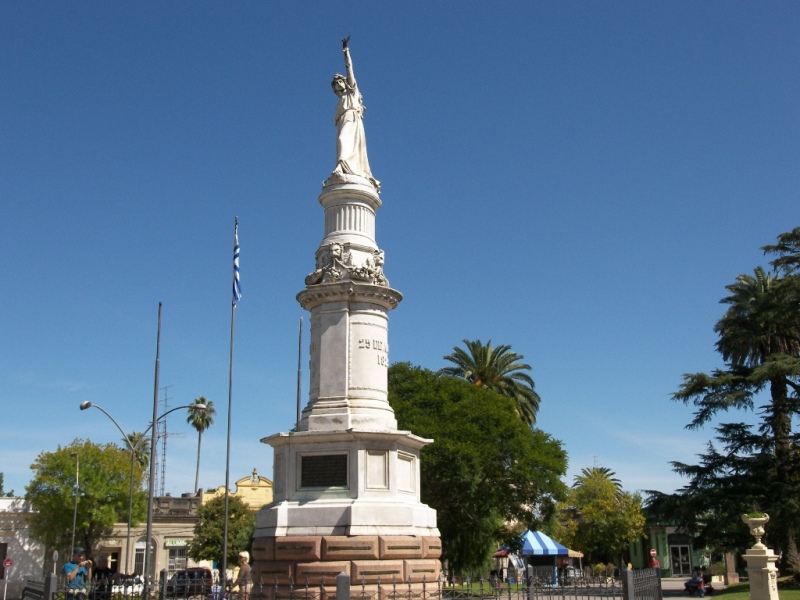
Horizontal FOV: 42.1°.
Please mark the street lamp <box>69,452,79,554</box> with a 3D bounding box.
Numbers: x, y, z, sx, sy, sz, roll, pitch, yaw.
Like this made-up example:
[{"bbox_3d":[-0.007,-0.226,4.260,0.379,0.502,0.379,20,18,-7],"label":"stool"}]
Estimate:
[{"bbox_3d":[-15.033,10.344,47.940,0.500,6.591,0.250,2,-14,-10],"label":"street lamp"}]

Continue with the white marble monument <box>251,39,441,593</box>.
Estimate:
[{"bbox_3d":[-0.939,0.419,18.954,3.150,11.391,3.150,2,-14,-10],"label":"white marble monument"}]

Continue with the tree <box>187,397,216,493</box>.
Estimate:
[{"bbox_3d":[-20.441,18.647,105.641,3.100,17.815,3.100,0,-14,0],"label":"tree"}]

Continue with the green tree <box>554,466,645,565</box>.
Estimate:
[{"bbox_3d":[12.280,13.816,63.523,5.400,6.611,5.200,0,-14,0],"label":"green tree"}]

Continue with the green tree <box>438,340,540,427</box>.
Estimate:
[{"bbox_3d":[5.237,9.126,59.542,5.700,13.889,5.700,0,-14,0],"label":"green tree"}]

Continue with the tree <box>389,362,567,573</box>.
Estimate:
[{"bbox_3d":[3.128,8.265,49.457,9.800,10.744,9.000,0,-14,0],"label":"tree"}]

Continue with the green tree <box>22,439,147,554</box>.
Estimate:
[{"bbox_3d":[-16.653,11.360,54.902,6.500,8.077,6.200,0,-14,0],"label":"green tree"}]

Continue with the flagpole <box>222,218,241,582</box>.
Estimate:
[{"bbox_3d":[-4.319,2.825,26.605,0.350,10.430,0.350,0,-14,0],"label":"flagpole"}]

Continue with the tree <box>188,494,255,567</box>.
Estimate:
[{"bbox_3d":[-10.223,13.838,59.430,3.900,5.364,3.800,0,-14,0],"label":"tree"}]

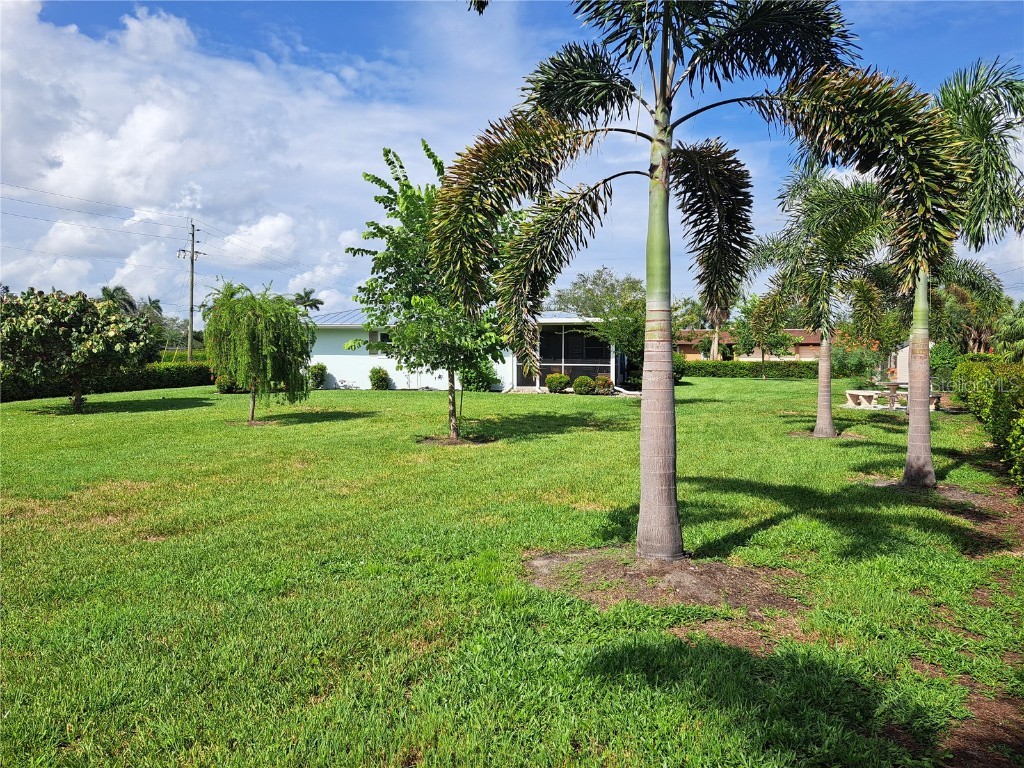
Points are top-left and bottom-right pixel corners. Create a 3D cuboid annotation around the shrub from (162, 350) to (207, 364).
[{"bbox_3d":[-25.820,-1.840,55.975,4.800,1.600,1.500,0,3,0],"label":"shrub"}]

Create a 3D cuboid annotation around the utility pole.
[{"bbox_3d":[-22.986,-6.249,50.762,1.900,10.900,0.800,0,3,0],"label":"utility pole"}]

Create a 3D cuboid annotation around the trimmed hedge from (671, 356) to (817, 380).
[{"bbox_3d":[14.043,-0.871,41.805,9.000,1.000,1.200,0,3,0],"label":"trimmed hedge"}]

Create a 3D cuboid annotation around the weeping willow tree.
[{"bbox_3d":[-5.636,-0.695,15.785,2.500,3.100,2.450,0,3,0],"label":"weeping willow tree"}]

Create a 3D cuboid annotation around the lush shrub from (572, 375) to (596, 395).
[{"bbox_3d":[2.678,-0.011,26.229,0.840,0.750,0.820,0,3,0],"label":"lush shrub"}]

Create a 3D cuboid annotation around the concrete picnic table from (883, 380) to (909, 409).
[{"bbox_3d":[10.551,0.300,19.636,1.000,0.750,1.000,0,3,0],"label":"concrete picnic table"}]

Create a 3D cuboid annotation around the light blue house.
[{"bbox_3d":[-2.350,-1.572,30.660,13.700,3.450,9.000,0,3,0],"label":"light blue house"}]

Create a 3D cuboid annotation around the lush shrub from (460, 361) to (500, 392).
[{"bbox_3d":[-1.234,-0.321,27.816,1.500,1.220,1.300,0,3,0],"label":"lush shrub"}]

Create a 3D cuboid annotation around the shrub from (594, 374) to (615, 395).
[{"bbox_3d":[3.404,-0.001,26.129,0.780,0.740,0.760,0,3,0],"label":"shrub"}]

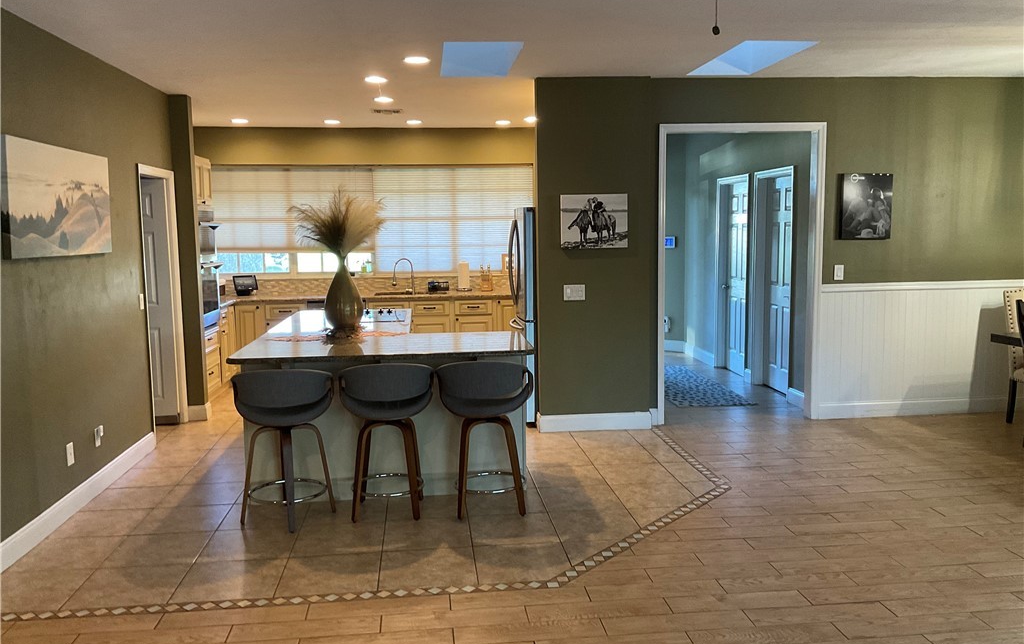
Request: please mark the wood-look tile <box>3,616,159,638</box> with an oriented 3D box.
[{"bbox_3d":[-1.770,1.263,3.553,0.602,0.010,0.154,-2,6,-6],"label":"wood-look tile"}]

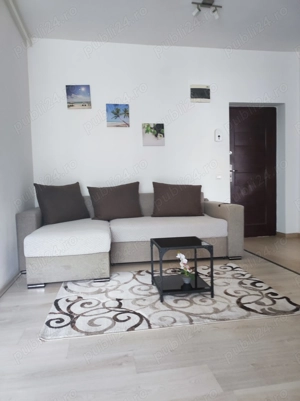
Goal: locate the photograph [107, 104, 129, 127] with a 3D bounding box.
[{"bbox_3d":[-0.423,-1.140,3.894,0.303,0.303,0.025,-2,3,-9],"label":"photograph"}]

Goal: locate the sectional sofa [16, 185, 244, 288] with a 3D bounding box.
[{"bbox_3d":[-0.160,0.306,3.235,2.366,0.742,1.427,-2,3,-9],"label":"sectional sofa"}]

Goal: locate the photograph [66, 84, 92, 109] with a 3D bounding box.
[{"bbox_3d":[-0.931,-1.358,3.806,0.303,0.303,0.025,-2,3,-9],"label":"photograph"}]

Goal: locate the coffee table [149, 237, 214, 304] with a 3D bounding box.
[{"bbox_3d":[0.239,0.516,2.259,0.389,0.383,0.394,-2,3,-9],"label":"coffee table"}]

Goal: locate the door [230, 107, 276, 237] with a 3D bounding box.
[{"bbox_3d":[1.582,-0.430,4.513,0.828,2.009,0.070,-2,3,-9],"label":"door"}]

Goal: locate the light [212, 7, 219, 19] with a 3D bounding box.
[{"bbox_3d":[0.690,-1.976,3.040,0.065,0.100,0.070,-2,3,-9],"label":"light"}]

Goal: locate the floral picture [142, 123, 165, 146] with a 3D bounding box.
[{"bbox_3d":[0.056,-0.900,3.978,0.303,0.303,0.025,-2,3,-9],"label":"floral picture"}]

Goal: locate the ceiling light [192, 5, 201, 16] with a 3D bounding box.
[{"bbox_3d":[0.486,-1.976,3.008,0.075,0.100,0.070,-2,3,-9],"label":"ceiling light"}]

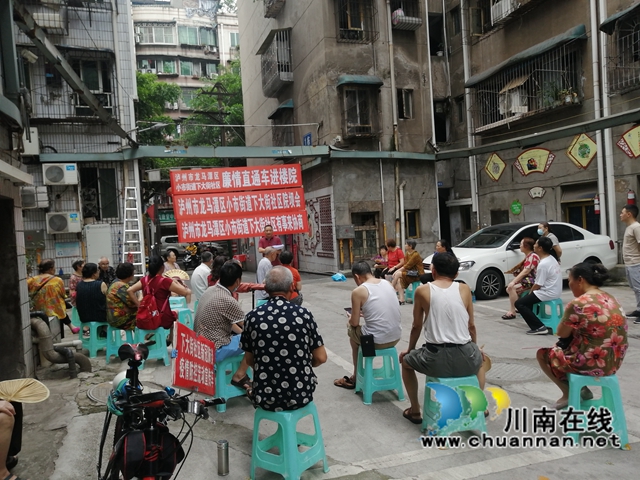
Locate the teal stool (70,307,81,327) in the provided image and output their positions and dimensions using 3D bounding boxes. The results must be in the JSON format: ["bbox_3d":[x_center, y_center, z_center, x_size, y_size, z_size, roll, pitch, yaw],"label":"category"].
[{"bbox_3d":[-4.258,1.415,8.722,0.350,0.472,0.350,-4,2,-20],"label":"teal stool"}]

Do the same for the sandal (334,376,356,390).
[{"bbox_3d":[0.275,1.406,4.739,0.270,0.090,0.105,-3,1,37],"label":"sandal"}]

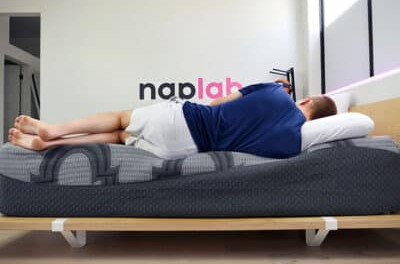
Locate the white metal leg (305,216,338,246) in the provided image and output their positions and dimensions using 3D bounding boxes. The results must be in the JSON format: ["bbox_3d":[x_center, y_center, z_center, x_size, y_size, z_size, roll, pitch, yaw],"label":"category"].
[{"bbox_3d":[0.627,0.523,1.440,0.057,0.202,0.260,-1,-1,1],"label":"white metal leg"}]

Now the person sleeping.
[{"bbox_3d":[-0.152,-0.070,1.650,1.850,0.440,0.460,-1,-1,1],"label":"person sleeping"}]

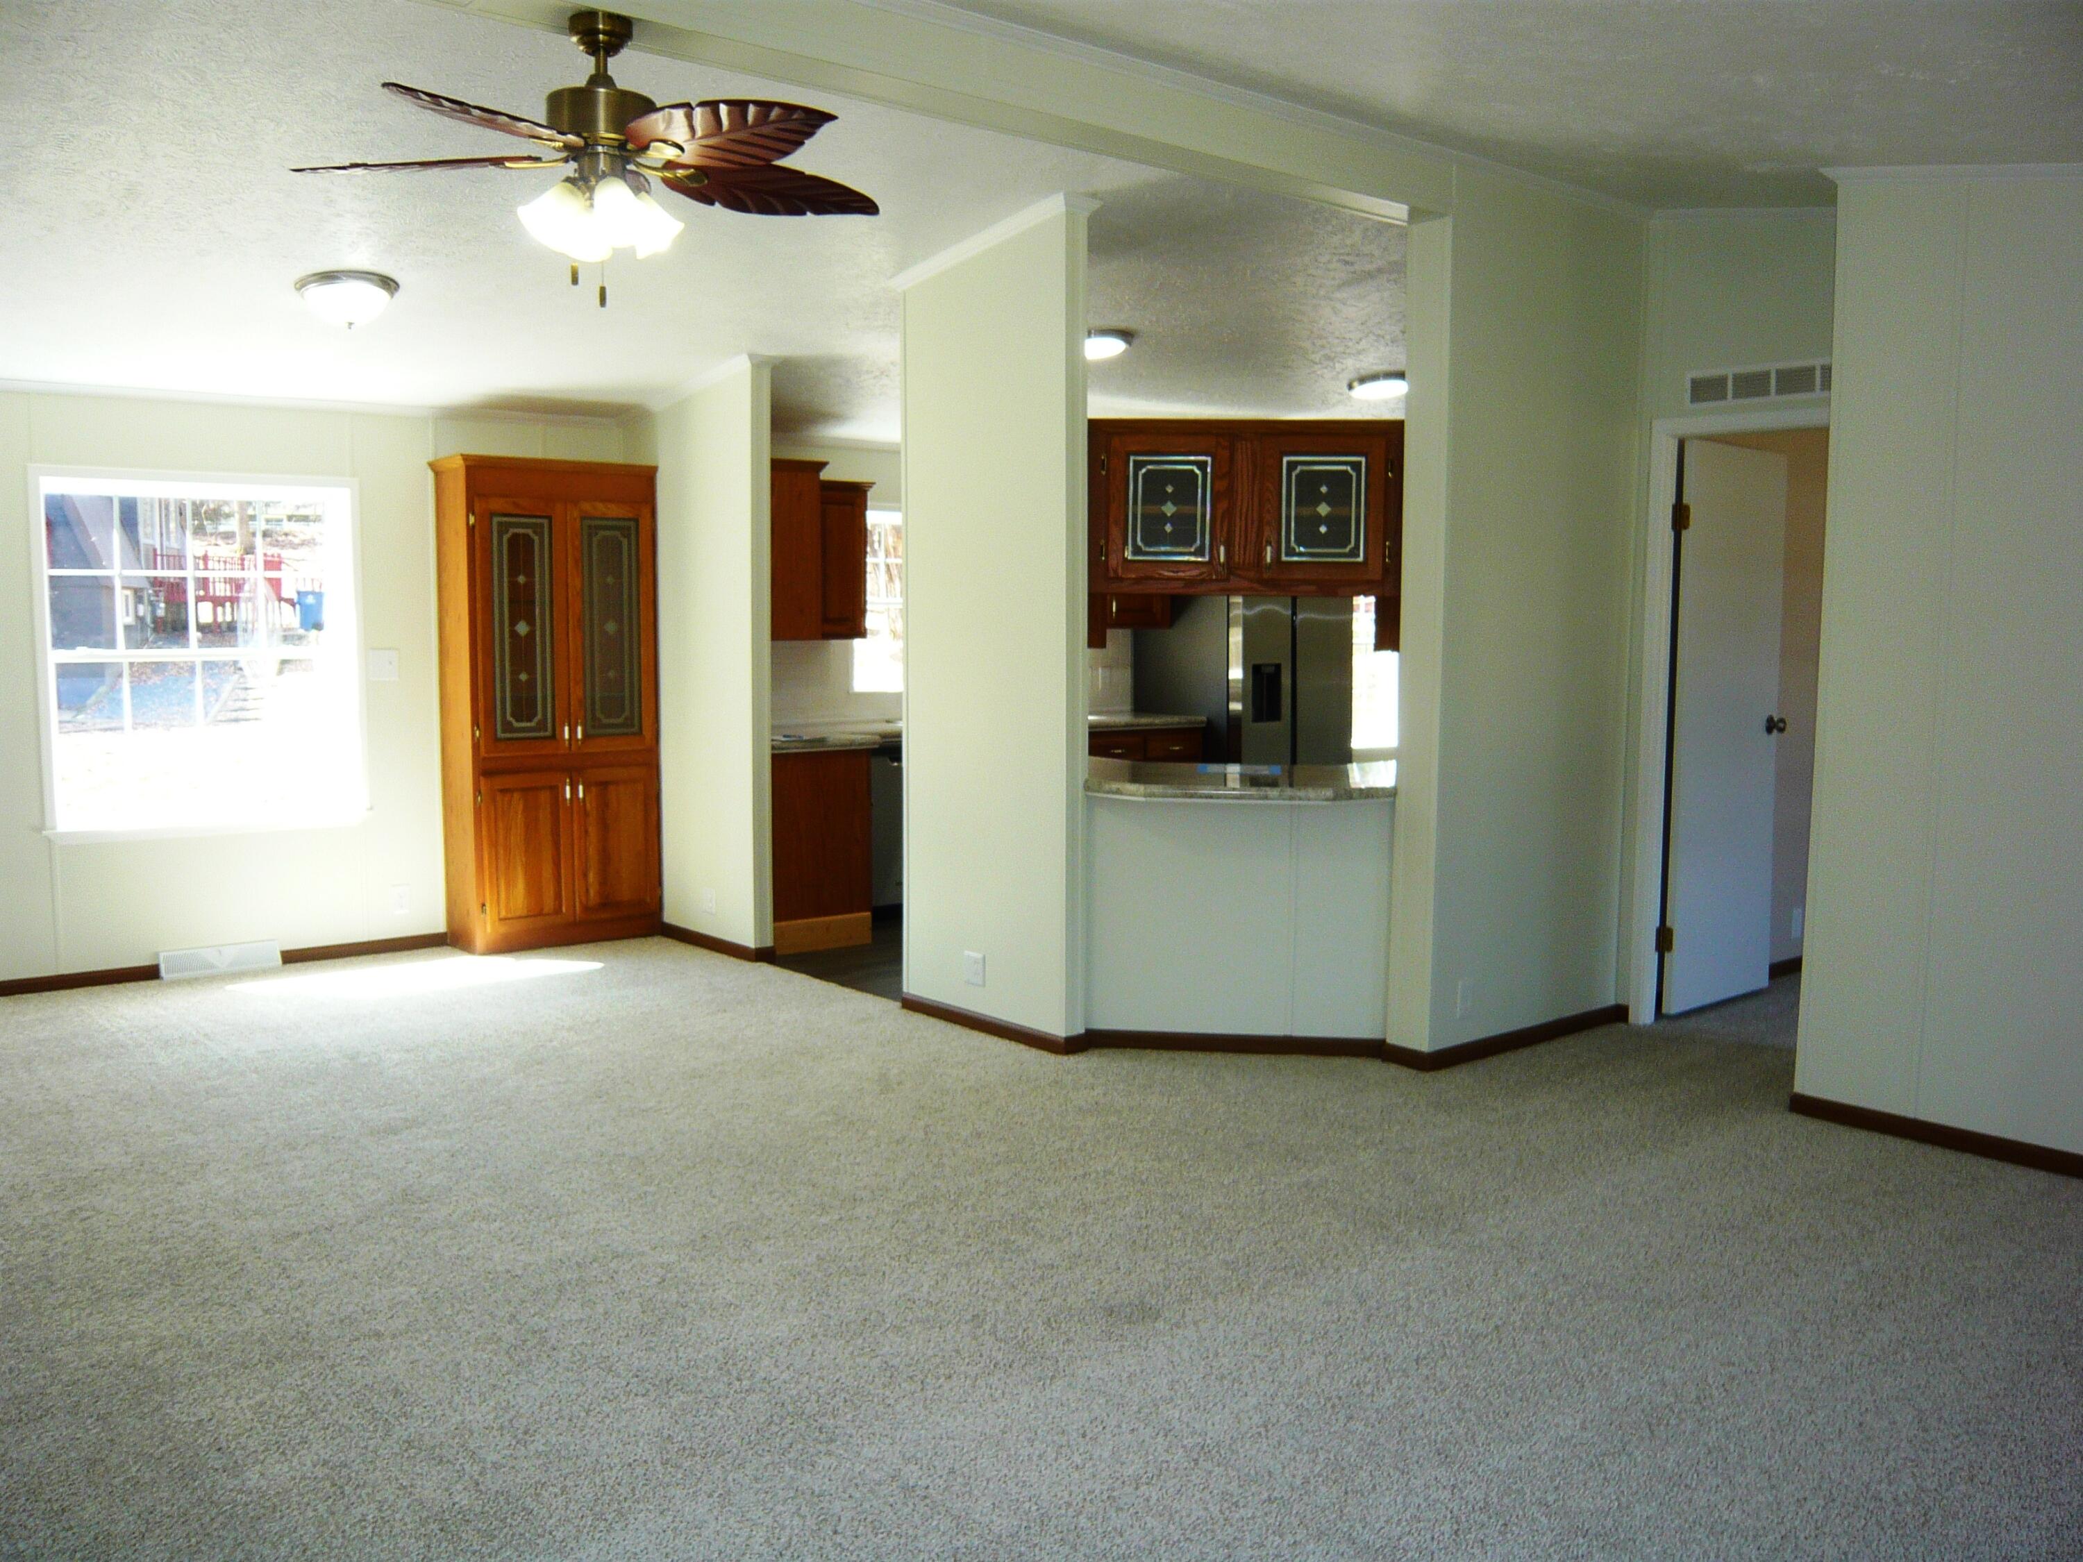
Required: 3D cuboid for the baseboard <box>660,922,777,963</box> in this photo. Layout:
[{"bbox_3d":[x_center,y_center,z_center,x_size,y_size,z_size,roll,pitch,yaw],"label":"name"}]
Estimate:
[{"bbox_3d":[-1.427,0.699,7.382,0.102,0.059,0.814,-4,7,-39],"label":"baseboard"}]

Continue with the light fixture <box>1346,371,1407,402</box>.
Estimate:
[{"bbox_3d":[1.626,-1.877,8.000,0.330,0.110,0.330,0,5,0],"label":"light fixture"}]

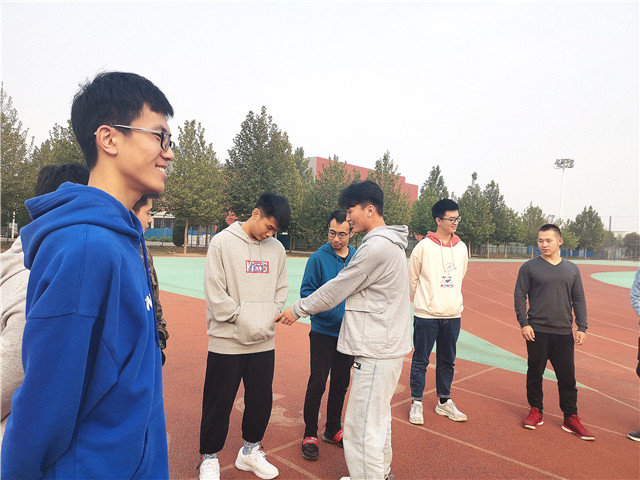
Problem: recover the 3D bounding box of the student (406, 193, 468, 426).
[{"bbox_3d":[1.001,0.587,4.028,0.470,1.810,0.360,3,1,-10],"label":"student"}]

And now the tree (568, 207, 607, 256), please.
[{"bbox_3d":[46.744,-1.311,84.000,6.000,9.200,6.000,3,0,30],"label":"tree"}]

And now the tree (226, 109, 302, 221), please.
[{"bbox_3d":[-4.366,-4.518,36.500,5.600,11.200,5.400,3,0,-6],"label":"tree"}]

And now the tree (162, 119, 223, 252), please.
[{"bbox_3d":[-8.554,-3.528,32.000,4.200,8.800,4.200,3,0,-16],"label":"tree"}]

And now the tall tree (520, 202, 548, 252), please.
[{"bbox_3d":[25.862,-1.154,58.336,3.100,6.790,3.100,3,1,0],"label":"tall tree"}]

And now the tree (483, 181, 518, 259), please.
[{"bbox_3d":[21.663,-2.516,59.000,4.200,9.400,4.200,3,0,19],"label":"tree"}]

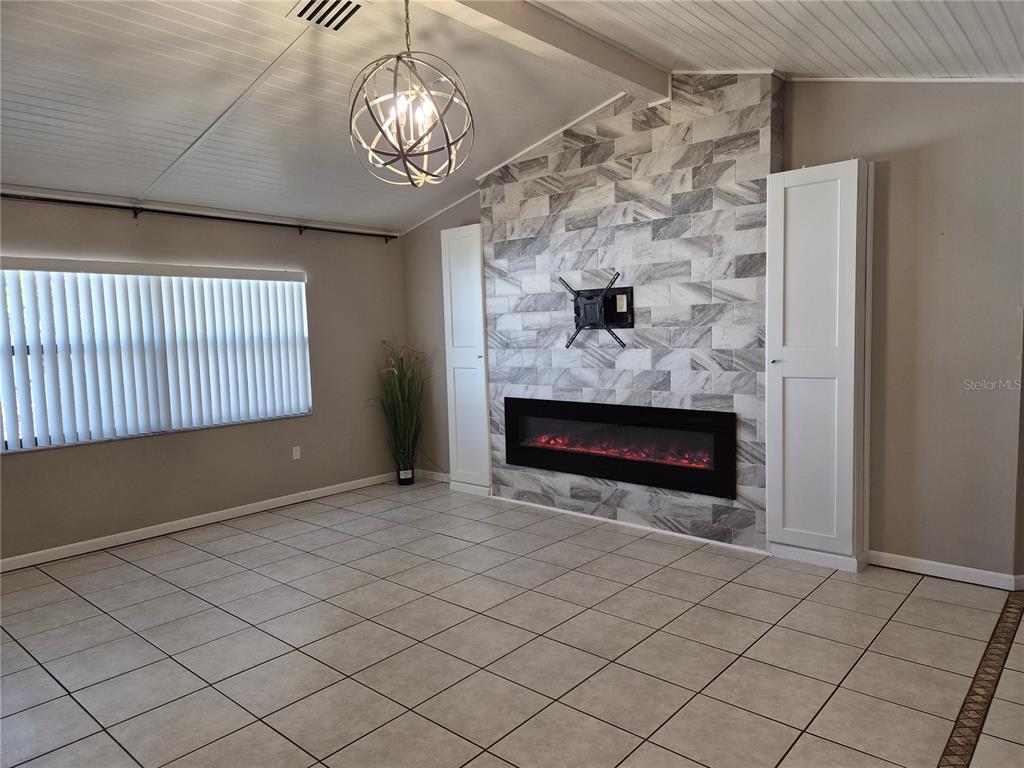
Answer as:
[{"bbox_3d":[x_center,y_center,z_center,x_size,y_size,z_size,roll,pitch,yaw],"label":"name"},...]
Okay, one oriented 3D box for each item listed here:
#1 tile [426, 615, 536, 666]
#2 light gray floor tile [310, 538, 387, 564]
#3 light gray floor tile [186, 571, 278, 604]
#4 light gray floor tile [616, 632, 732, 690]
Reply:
[{"bbox_3d":[-0.148,1.225,3.270,0.402,0.010,0.402,3,6,41],"label":"tile"},{"bbox_3d":[-1.099,1.138,4.645,0.402,0.010,0.402,3,6,41],"label":"light gray floor tile"},{"bbox_3d":[-1.637,1.200,4.031,0.402,0.010,0.402,3,6,41],"label":"light gray floor tile"},{"bbox_3d":[0.737,1.239,3.042,0.406,0.010,0.406,3,6,41],"label":"light gray floor tile"}]

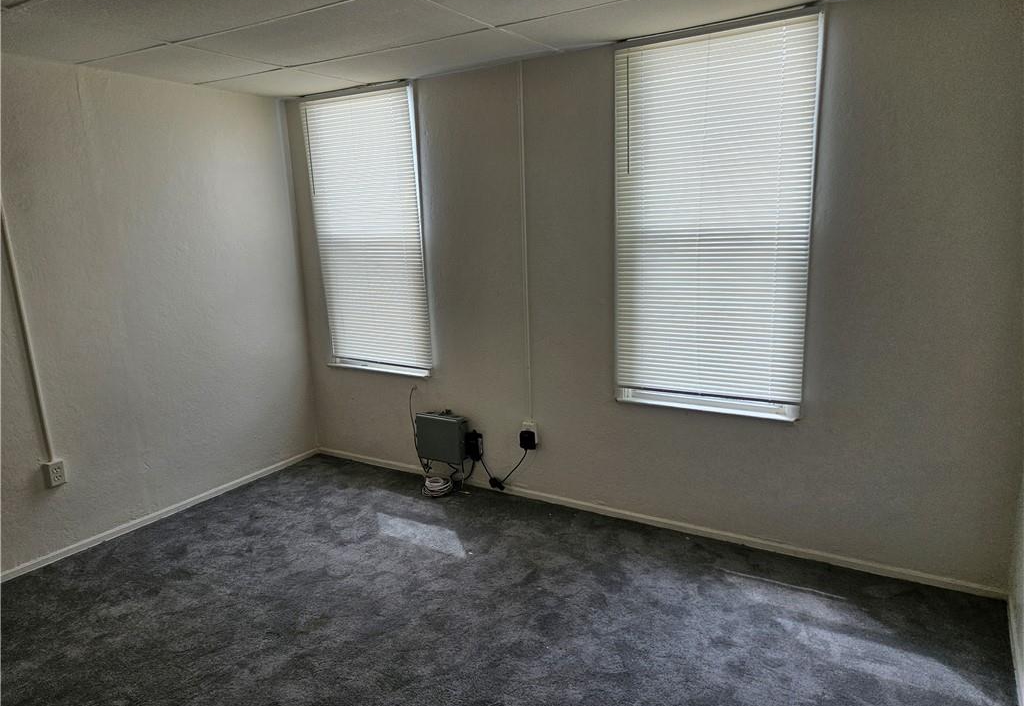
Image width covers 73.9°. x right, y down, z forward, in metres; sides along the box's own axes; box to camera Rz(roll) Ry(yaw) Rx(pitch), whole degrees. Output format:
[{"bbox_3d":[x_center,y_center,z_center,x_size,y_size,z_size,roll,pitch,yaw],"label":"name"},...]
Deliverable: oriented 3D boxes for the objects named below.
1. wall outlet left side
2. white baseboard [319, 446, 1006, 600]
[{"bbox_3d":[-2.171,0.570,3.231,0.055,0.117,0.070,5,13,31],"label":"wall outlet left side"},{"bbox_3d":[0.309,0.819,3.691,3.859,0.053,0.018,5,13,31],"label":"white baseboard"}]

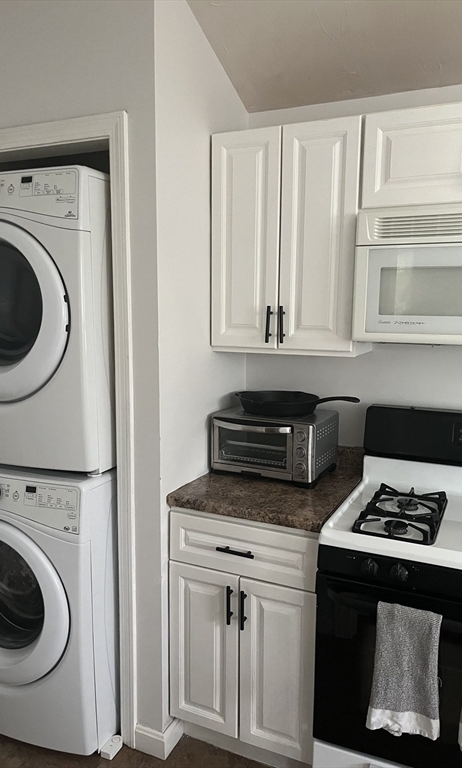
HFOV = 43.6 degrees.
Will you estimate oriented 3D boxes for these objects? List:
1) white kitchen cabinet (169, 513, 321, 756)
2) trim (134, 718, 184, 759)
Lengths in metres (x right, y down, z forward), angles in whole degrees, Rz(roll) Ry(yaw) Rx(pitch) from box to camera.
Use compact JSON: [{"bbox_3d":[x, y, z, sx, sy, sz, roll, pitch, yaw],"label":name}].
[{"bbox_3d":[0.163,0.816,2.162,0.522,0.856,0.607,4,9,25],"label":"white kitchen cabinet"},{"bbox_3d":[-0.253,1.235,2.057,0.120,0.090,0.130,4,9,25],"label":"trim"}]

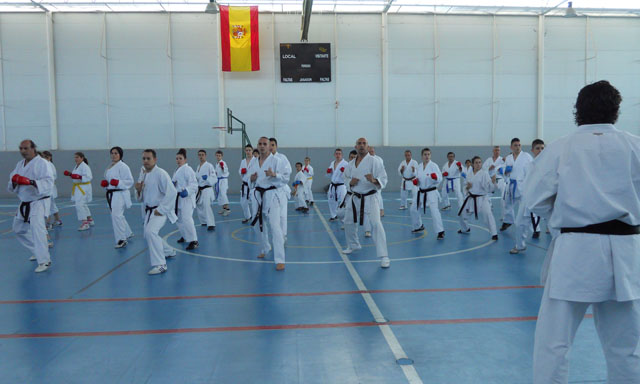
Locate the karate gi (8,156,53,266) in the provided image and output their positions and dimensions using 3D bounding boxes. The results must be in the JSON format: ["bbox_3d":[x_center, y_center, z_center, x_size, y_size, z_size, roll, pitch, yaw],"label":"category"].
[{"bbox_3d":[-3.901,0.240,7.004,0.600,1.435,0.720,0,4,8],"label":"karate gi"}]

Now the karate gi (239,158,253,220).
[{"bbox_3d":[-1.593,-0.074,11.705,0.520,1.364,0.550,0,4,10],"label":"karate gi"}]

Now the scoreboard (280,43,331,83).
[{"bbox_3d":[-0.570,-5.163,20.767,2.026,1.547,0.120,-1,4,-4],"label":"scoreboard"}]

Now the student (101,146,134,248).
[{"bbox_3d":[-3.443,0.052,8.800,0.520,1.639,0.720,0,4,10],"label":"student"}]

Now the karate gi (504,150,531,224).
[{"bbox_3d":[3.602,-0.039,9.418,0.550,1.427,0.600,2,4,38],"label":"karate gi"}]

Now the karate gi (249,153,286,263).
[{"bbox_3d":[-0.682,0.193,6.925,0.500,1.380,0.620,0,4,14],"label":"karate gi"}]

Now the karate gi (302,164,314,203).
[{"bbox_3d":[-0.351,-0.254,15.815,0.400,1.170,0.440,1,4,22],"label":"karate gi"}]

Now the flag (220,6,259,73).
[{"bbox_3d":[-3.173,-6.107,20.666,1.550,2.585,0.060,-1,3,-3],"label":"flag"}]

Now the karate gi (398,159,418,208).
[{"bbox_3d":[2.467,-0.287,14.513,0.550,1.320,0.550,0,4,18],"label":"karate gi"}]

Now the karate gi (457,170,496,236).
[{"bbox_3d":[2.741,0.166,9.013,0.660,1.152,0.700,0,4,20],"label":"karate gi"}]

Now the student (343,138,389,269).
[{"bbox_3d":[0.632,0.092,7.039,0.660,1.651,0.920,0,4,14],"label":"student"}]

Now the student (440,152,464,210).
[{"bbox_3d":[3.599,-0.309,14.060,0.600,1.524,0.650,1,4,28],"label":"student"}]

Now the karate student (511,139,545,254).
[{"bbox_3d":[3.166,0.025,7.750,0.620,1.623,0.800,0,4,20],"label":"karate student"}]

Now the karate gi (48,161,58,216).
[{"bbox_3d":[-5.858,-0.084,11.248,0.480,1.198,0.480,0,4,8],"label":"karate gi"}]

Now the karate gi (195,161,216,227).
[{"bbox_3d":[-2.339,0.024,10.620,0.480,1.300,0.540,1,4,21],"label":"karate gi"}]

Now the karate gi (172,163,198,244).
[{"bbox_3d":[-2.189,0.174,8.425,0.480,1.270,0.540,2,4,33],"label":"karate gi"}]

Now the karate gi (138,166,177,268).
[{"bbox_3d":[-2.145,0.291,6.828,0.540,1.254,0.780,0,4,20],"label":"karate gi"}]

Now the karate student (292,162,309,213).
[{"bbox_3d":[-0.524,-0.138,13.918,0.400,1.280,0.420,3,5,43],"label":"karate student"}]

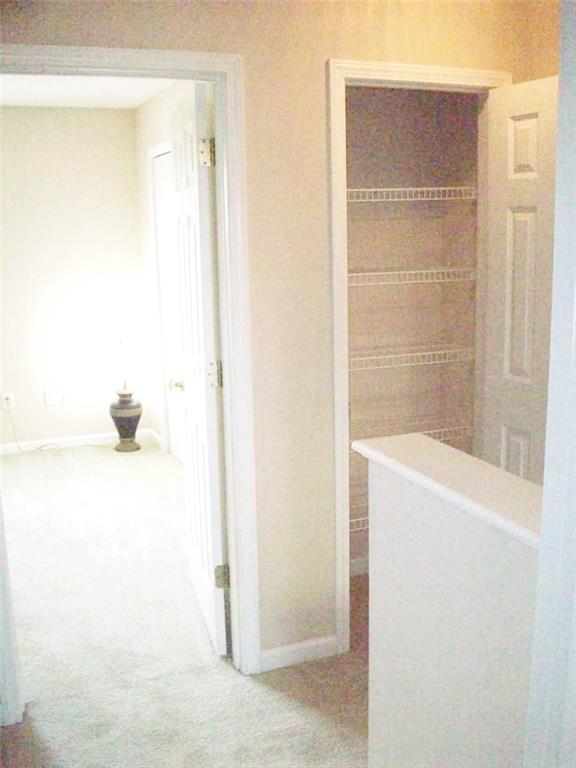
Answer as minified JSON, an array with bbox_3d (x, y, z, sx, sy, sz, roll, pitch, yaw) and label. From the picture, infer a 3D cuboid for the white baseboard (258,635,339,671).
[{"bbox_3d":[0.044,0.989,3.022,0.306,0.083,0.017,-5,11,-20],"label":"white baseboard"}]

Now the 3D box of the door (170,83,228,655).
[{"bbox_3d":[-0.368,-0.051,3.242,0.038,2.032,0.762,-4,11,-14],"label":"door"}]

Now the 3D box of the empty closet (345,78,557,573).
[{"bbox_3d":[0.440,-0.081,3.317,0.730,2.050,0.620,-5,11,-20],"label":"empty closet"}]

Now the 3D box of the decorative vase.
[{"bbox_3d":[-1.209,0.256,6.096,0.236,0.456,0.236,-5,11,-20],"label":"decorative vase"}]

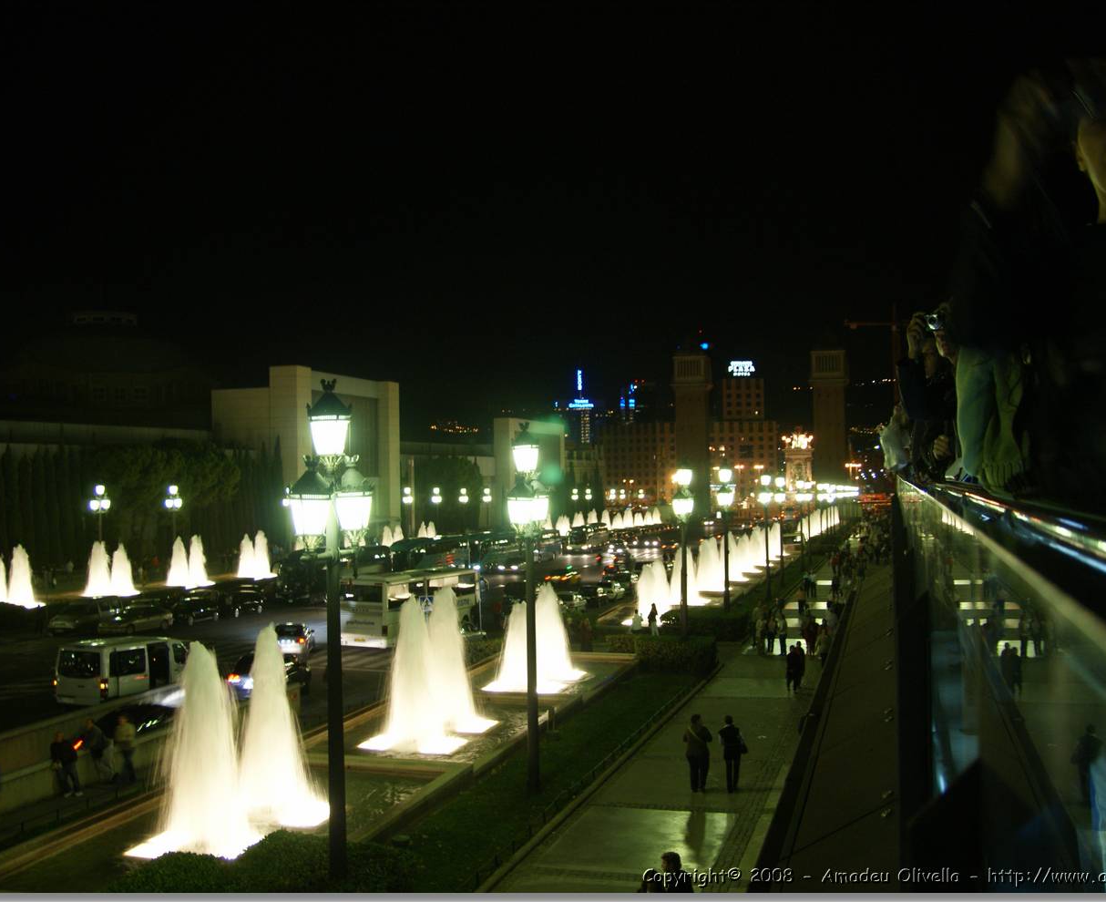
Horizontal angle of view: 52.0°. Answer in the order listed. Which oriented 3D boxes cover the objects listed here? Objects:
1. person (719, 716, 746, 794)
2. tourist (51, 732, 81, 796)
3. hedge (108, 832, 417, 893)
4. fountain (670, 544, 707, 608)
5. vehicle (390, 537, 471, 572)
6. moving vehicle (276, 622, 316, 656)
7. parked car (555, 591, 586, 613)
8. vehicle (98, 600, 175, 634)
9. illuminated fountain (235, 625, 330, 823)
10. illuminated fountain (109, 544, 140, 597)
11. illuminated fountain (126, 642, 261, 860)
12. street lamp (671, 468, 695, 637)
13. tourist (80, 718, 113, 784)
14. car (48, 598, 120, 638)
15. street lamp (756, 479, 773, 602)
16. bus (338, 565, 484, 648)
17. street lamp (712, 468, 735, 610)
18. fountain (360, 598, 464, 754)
[{"bbox_3d":[3.845,6.521,24.425,0.550,1.660,0.380,-1,-1,16],"label":"person"},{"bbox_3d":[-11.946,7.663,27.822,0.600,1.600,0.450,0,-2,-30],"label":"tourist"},{"bbox_3d":[-4.174,6.353,16.415,4.200,1.100,2.000,-2,-2,16],"label":"hedge"},{"bbox_3d":[7.770,7.129,65.000,2.000,3.500,2.800,-1,-1,17],"label":"fountain"},{"bbox_3d":[-9.925,8.976,93.943,2.550,3.500,12.000,-2,-3,16],"label":"vehicle"},{"bbox_3d":[-10.729,7.781,46.800,1.770,1.460,4.300,-1,-1,-1],"label":"moving vehicle"},{"bbox_3d":[0.706,7.961,58.500,1.750,1.450,4.200,-1,-2,16],"label":"parked car"},{"bbox_3d":[-21.896,8.583,59.165,1.760,1.520,4.450,-1,-2,16],"label":"vehicle"},{"bbox_3d":[-5.636,5.663,23.800,1.750,3.800,1.750,-1,-2,16],"label":"illuminated fountain"},{"bbox_3d":[-30.332,8.435,80.000,1.900,3.600,1.900,-1,-2,16],"label":"illuminated fountain"},{"bbox_3d":[-6.374,5.288,20.433,1.950,3.600,1.700,-1,-1,16],"label":"illuminated fountain"},{"bbox_3d":[5.067,4.298,43.861,0.680,8.200,1.600,-1,-1,17],"label":"street lamp"},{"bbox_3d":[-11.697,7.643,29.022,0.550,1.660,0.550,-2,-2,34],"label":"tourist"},{"bbox_3d":[-22.828,8.149,56.109,1.760,1.480,4.200,-1,-1,17],"label":"car"},{"bbox_3d":[13.964,5.592,73.525,0.540,8.050,1.600,-1,-1,16],"label":"street lamp"},{"bbox_3d":[-8.028,8.820,65.146,2.550,3.500,12.600,-2,-2,16],"label":"bus"},{"bbox_3d":[8.079,4.388,53.300,0.620,8.000,1.800,-1,-1,17],"label":"street lamp"},{"bbox_3d":[-3.547,5.589,28.872,2.200,3.750,1.800,-1,-1,16],"label":"fountain"}]

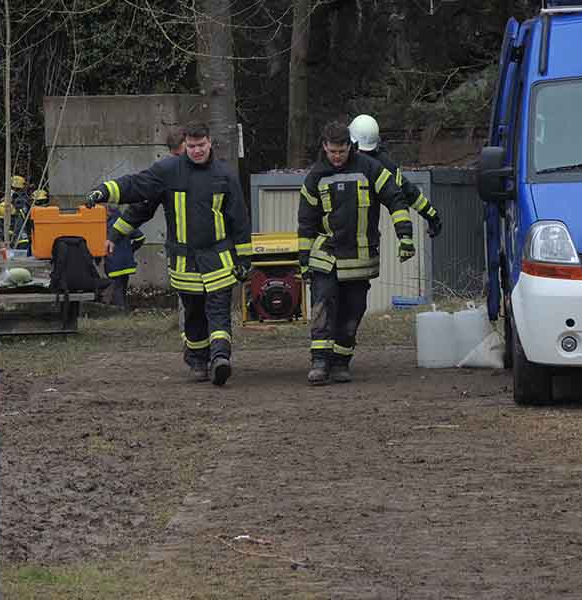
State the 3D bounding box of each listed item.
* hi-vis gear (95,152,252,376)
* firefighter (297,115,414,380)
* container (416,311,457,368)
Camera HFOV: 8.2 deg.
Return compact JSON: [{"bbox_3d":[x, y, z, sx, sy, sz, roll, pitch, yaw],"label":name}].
[{"bbox_3d":[-0.805,-0.243,27.700,1.050,1.530,0.500,0,1,0],"label":"hi-vis gear"},{"bbox_3d":[0.447,-0.314,27.600,0.820,1.810,0.550,0,1,-5],"label":"firefighter"},{"bbox_3d":[1.076,0.293,30.000,0.280,0.420,0.290,0,1,0],"label":"container"}]

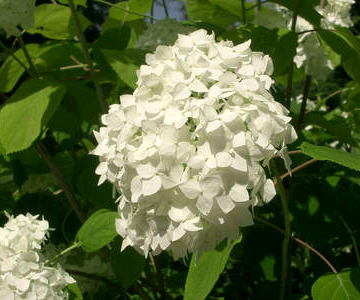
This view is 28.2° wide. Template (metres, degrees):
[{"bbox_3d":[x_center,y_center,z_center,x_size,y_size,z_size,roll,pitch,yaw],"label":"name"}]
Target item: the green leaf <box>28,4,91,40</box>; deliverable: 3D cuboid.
[{"bbox_3d":[-0.128,-0.134,0.760,0.076,0.020,0.055,-13,-38,-18],"label":"green leaf"}]

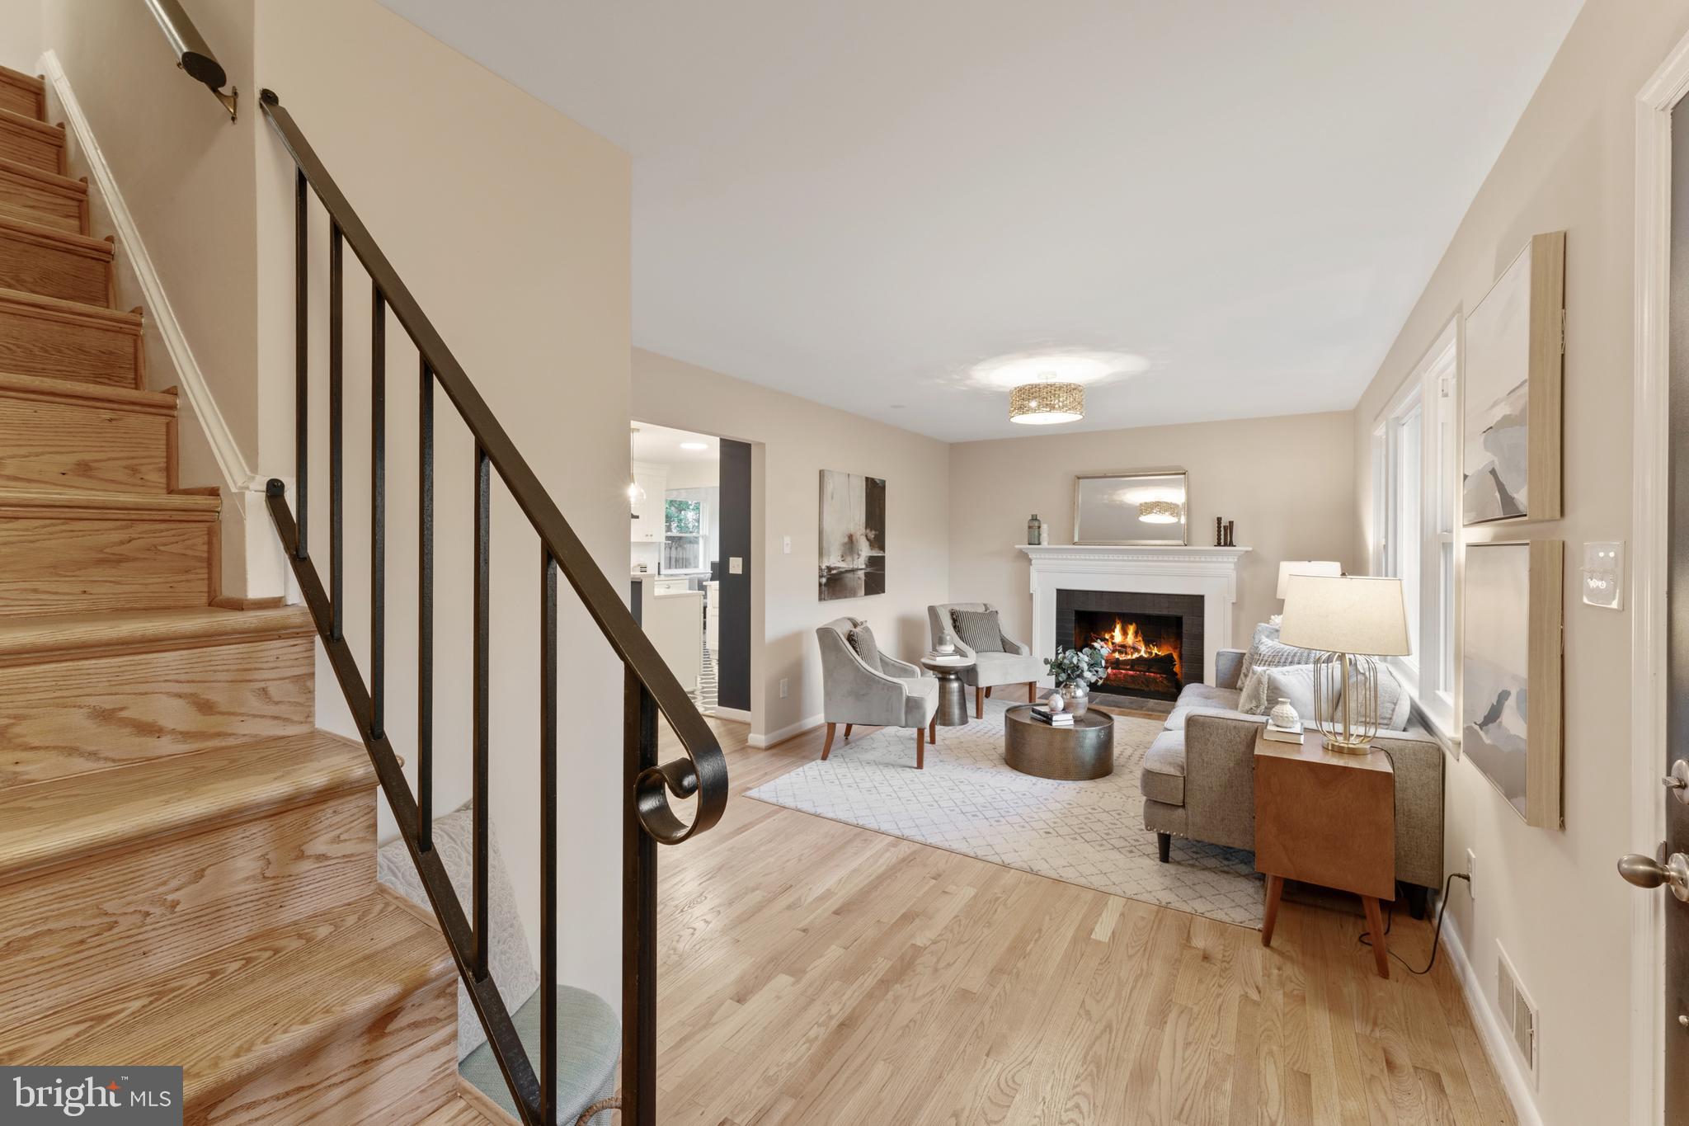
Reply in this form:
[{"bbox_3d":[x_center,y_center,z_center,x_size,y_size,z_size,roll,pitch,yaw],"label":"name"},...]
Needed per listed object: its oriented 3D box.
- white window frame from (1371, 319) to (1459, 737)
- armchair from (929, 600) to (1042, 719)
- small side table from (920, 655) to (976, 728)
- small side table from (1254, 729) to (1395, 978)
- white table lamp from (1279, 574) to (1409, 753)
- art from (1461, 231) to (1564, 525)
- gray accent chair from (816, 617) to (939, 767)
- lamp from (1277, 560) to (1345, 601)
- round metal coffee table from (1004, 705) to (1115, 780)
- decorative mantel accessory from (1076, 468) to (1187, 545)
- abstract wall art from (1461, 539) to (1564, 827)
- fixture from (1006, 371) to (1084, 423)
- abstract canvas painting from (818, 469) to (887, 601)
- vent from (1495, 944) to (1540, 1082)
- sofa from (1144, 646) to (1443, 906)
[{"bbox_3d":[2.669,-0.145,3.126,0.110,1.420,2.300,0,1,33],"label":"white window frame"},{"bbox_3d":[1.180,0.792,5.510,0.700,0.842,0.690,0,1,-22],"label":"armchair"},{"bbox_3d":[0.813,0.992,5.083,0.425,0.472,0.425,0,1,0],"label":"small side table"},{"bbox_3d":[1.687,0.994,2.341,0.372,0.667,0.410,1,1,33],"label":"small side table"},{"bbox_3d":[1.744,0.340,2.287,0.367,0.605,0.367,0,1,33],"label":"white table lamp"},{"bbox_3d":[1.655,-0.402,1.645,0.052,0.608,0.610,0,1,33],"label":"art"},{"bbox_3d":[0.250,0.832,4.341,0.690,0.842,0.700,0,1,16],"label":"gray accent chair"},{"bbox_3d":[3.069,0.121,4.327,0.370,0.250,0.370,1,1,33],"label":"lamp"},{"bbox_3d":[1.357,1.115,4.165,0.655,0.295,0.655,0,1,0],"label":"round metal coffee table"},{"bbox_3d":[2.536,-0.476,5.854,0.940,0.647,0.035,1,-4,33],"label":"decorative mantel accessory"},{"bbox_3d":[1.640,0.254,1.631,0.052,0.607,0.600,0,1,33],"label":"abstract wall art"},{"bbox_3d":[1.302,-1.070,4.210,0.457,0.270,0.457,0,1,33],"label":"fixture"},{"bbox_3d":[0.080,-0.213,5.305,0.038,0.974,0.969,1,1,33],"label":"abstract canvas painting"},{"bbox_3d":[1.680,1.116,1.652,0.018,0.188,0.357,0,1,33],"label":"vent"},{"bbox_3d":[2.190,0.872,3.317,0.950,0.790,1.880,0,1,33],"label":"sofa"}]

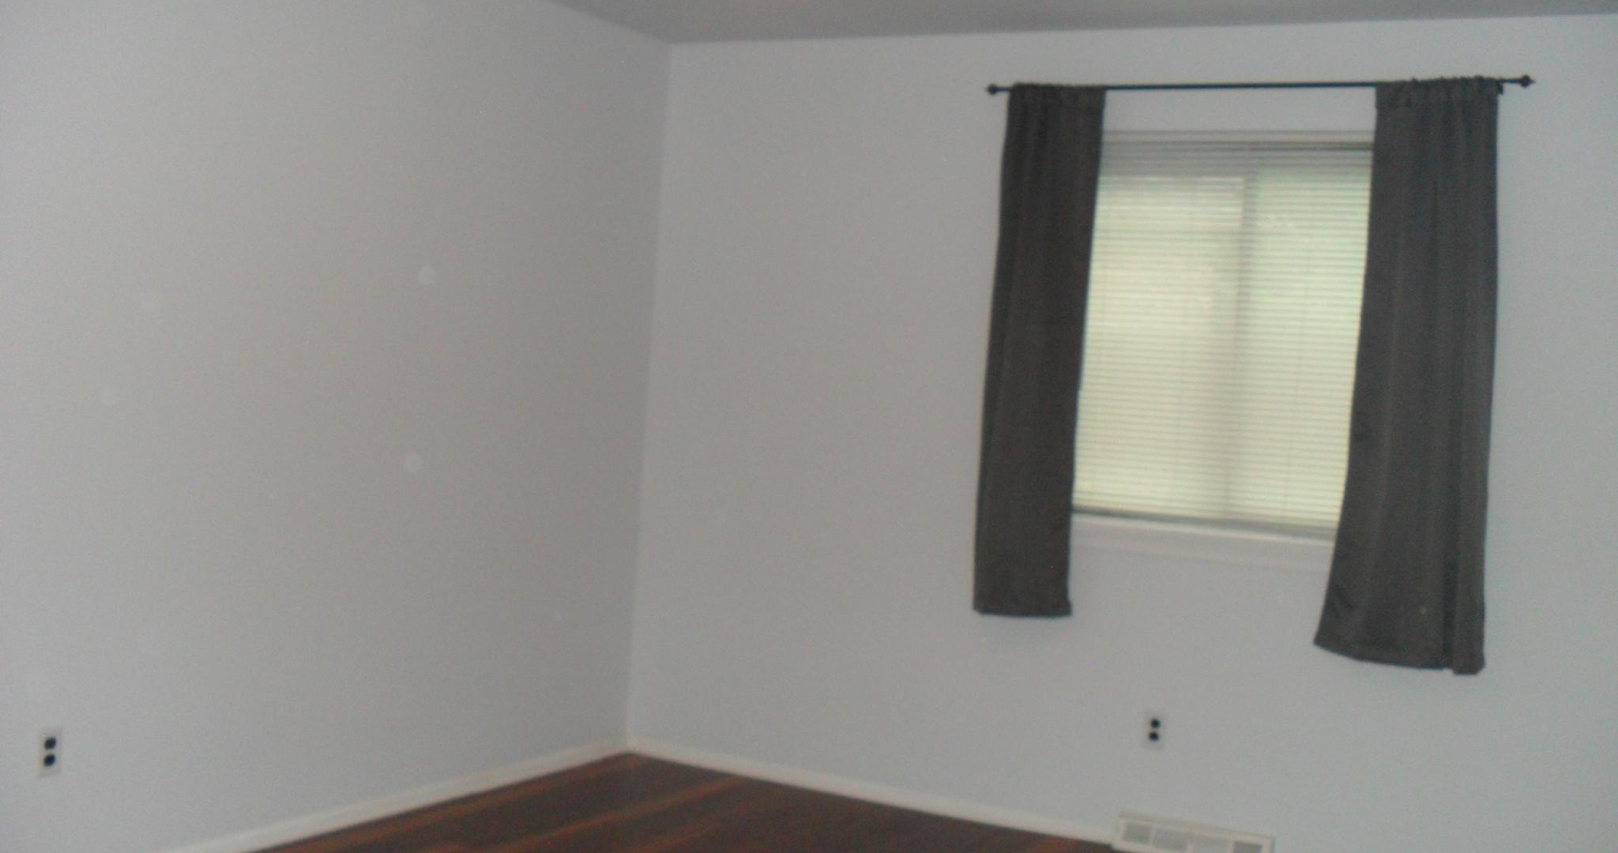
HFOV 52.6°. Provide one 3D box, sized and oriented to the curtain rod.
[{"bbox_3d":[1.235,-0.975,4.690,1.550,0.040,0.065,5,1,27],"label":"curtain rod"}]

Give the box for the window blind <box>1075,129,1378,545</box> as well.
[{"bbox_3d":[1.261,-0.278,4.771,1.000,1.150,0.045,5,1,27],"label":"window blind"}]

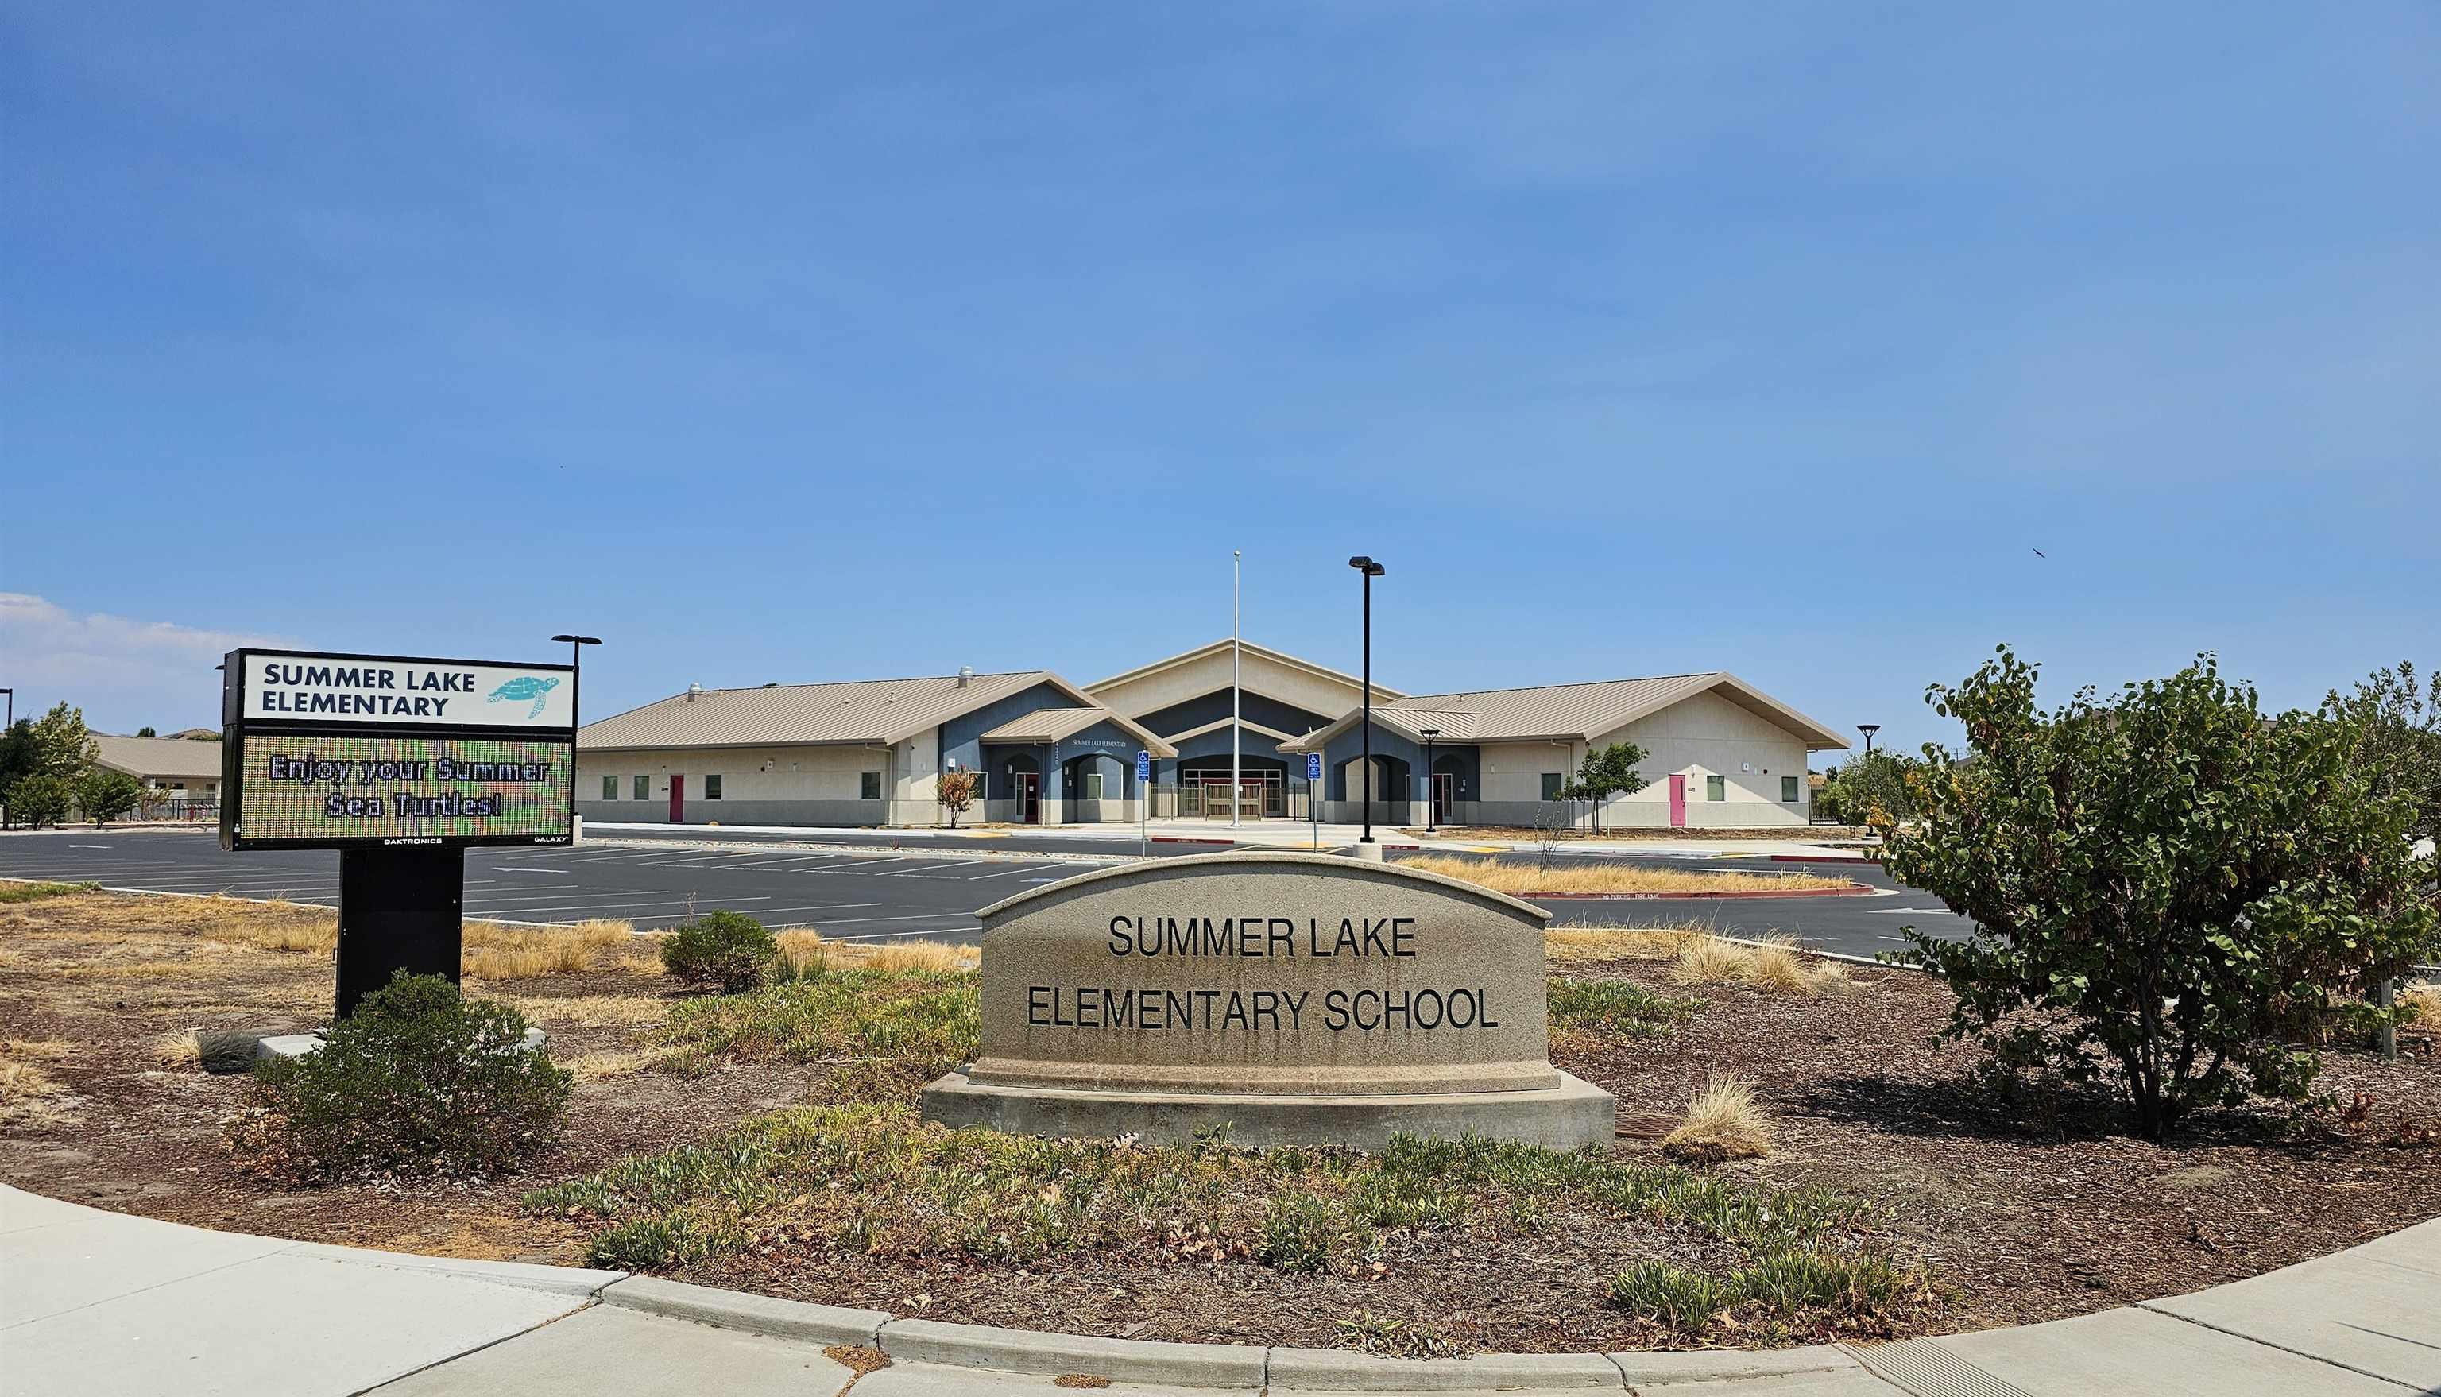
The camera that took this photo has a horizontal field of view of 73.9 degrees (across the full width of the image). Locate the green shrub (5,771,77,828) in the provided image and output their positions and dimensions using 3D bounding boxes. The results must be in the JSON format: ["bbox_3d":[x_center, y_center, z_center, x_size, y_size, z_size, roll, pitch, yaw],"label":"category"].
[{"bbox_3d":[-57.404,4.946,79.000,2.850,2.827,2.750,3,-5,-36],"label":"green shrub"}]

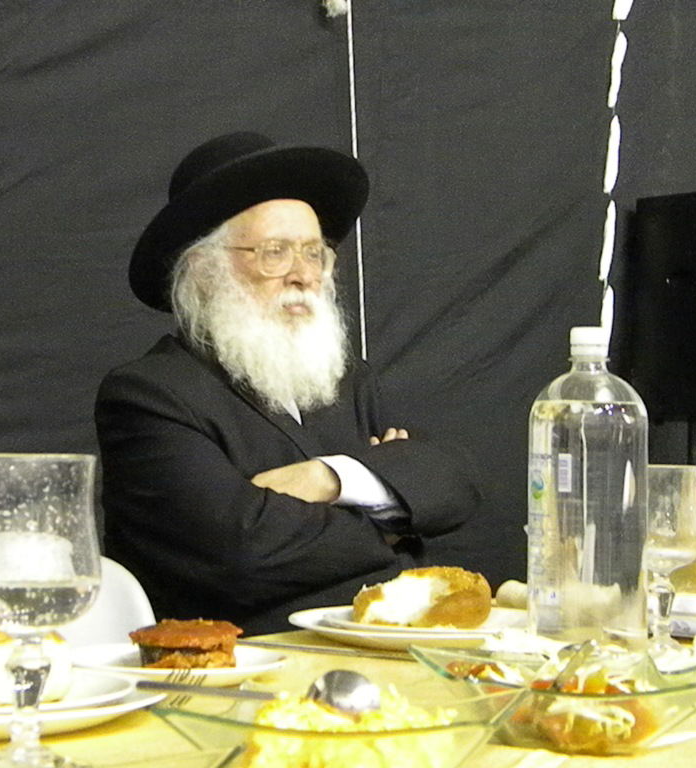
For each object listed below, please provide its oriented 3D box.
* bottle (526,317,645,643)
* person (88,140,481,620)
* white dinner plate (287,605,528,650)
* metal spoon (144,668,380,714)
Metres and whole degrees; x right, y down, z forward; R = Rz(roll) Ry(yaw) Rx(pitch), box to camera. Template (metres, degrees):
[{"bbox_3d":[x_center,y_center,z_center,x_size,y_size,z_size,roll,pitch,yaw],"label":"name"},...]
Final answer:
[{"bbox_3d":[0.196,0.091,1.350,0.097,0.275,0.097,0,-3,20],"label":"bottle"},{"bbox_3d":[-0.065,0.327,2.166,0.580,1.350,0.720,3,-3,-35],"label":"person"},{"bbox_3d":[0.074,0.221,1.475,0.253,0.025,0.253,1,-3,0],"label":"white dinner plate"},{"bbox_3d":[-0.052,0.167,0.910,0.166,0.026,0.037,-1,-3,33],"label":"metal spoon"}]

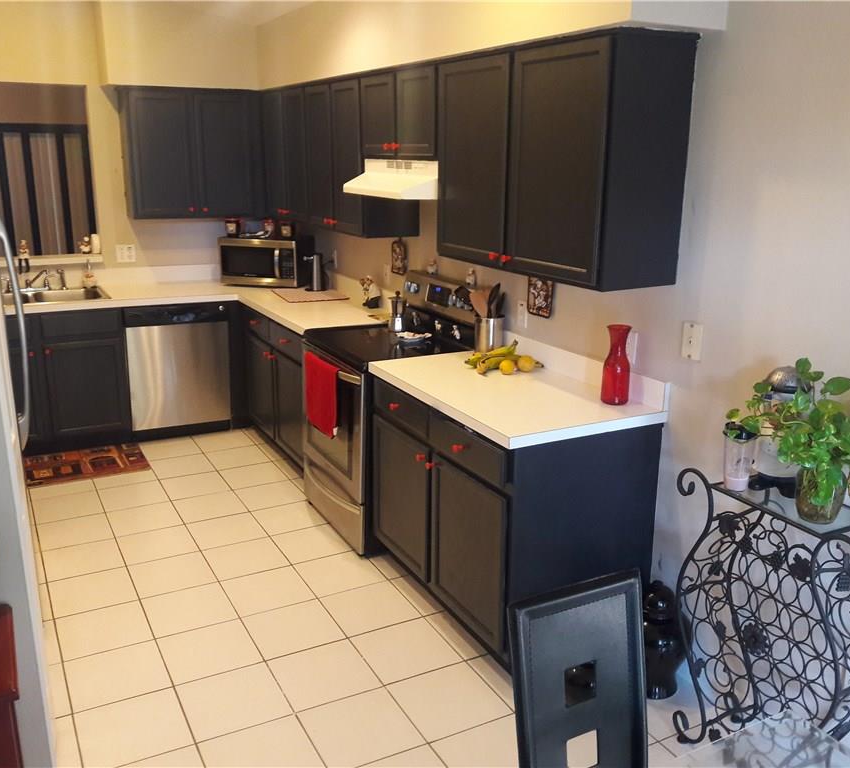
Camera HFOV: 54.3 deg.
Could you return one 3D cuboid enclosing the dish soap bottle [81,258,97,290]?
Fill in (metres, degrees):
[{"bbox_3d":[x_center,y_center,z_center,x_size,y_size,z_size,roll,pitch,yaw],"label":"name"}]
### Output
[{"bbox_3d":[-2.106,-0.693,5.206,0.085,0.185,0.075,-7,17,-27],"label":"dish soap bottle"}]

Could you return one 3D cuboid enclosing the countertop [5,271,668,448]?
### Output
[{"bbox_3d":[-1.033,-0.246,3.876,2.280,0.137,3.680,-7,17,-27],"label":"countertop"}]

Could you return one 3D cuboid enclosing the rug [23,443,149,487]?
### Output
[{"bbox_3d":[-2.027,0.469,4.765,0.800,0.010,0.530,-7,17,-27],"label":"rug"}]

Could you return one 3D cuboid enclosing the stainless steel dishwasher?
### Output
[{"bbox_3d":[-1.635,-0.159,5.333,0.603,0.810,0.600,-7,17,-27],"label":"stainless steel dishwasher"}]

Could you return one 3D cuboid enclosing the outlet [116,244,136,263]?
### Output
[{"bbox_3d":[-1.933,-0.841,5.370,0.116,0.118,0.010,-7,17,-27],"label":"outlet"}]

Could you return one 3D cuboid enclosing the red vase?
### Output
[{"bbox_3d":[0.685,-0.067,2.912,0.097,0.270,0.097,1,15,0],"label":"red vase"}]

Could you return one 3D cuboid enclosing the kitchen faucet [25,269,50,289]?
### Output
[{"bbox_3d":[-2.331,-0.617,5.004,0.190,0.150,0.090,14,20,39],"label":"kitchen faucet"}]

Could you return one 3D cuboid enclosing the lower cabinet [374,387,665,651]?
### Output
[{"bbox_3d":[0.297,0.457,3.281,0.630,0.875,1.055,-7,17,-27],"label":"lower cabinet"}]

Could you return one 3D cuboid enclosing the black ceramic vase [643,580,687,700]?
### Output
[{"bbox_3d":[0.805,0.849,2.775,0.228,0.400,0.228,-7,17,-27],"label":"black ceramic vase"}]

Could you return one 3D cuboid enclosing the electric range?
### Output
[{"bbox_3d":[-0.168,0.100,4.002,0.675,1.170,0.758,-7,17,-27],"label":"electric range"}]

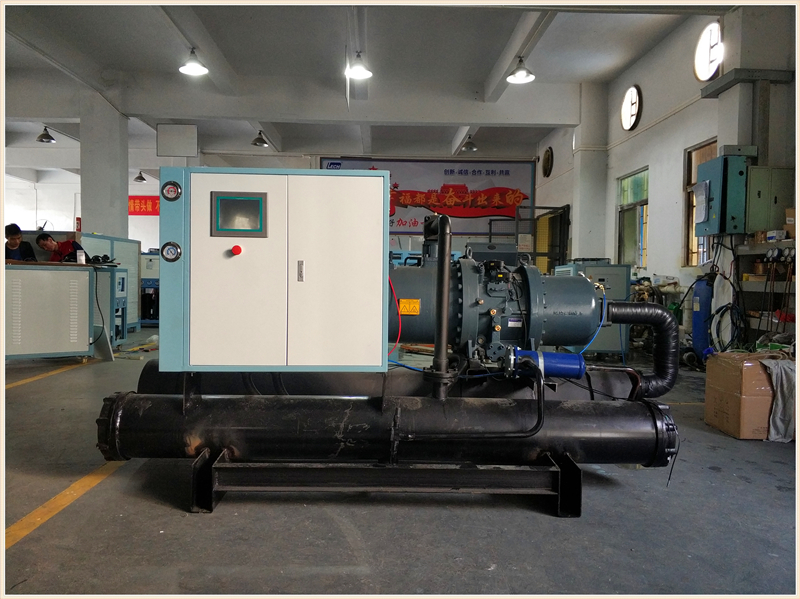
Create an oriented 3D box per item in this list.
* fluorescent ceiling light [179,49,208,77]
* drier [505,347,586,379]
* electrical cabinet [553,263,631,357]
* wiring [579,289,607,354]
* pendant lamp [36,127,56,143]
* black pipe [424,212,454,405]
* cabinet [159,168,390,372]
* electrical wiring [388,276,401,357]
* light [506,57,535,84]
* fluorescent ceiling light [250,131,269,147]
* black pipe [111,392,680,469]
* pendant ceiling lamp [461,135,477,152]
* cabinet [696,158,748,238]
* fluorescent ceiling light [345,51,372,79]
[{"bbox_3d":[-2.680,-3.095,8.100,0.375,0.335,0.375,1,2,0],"label":"fluorescent ceiling light"},{"bbox_3d":[0.635,0.279,2.720,0.350,0.140,0.140,1,2,0],"label":"drier"},{"bbox_3d":[2.410,0.100,7.850,0.640,1.090,0.920,1,2,0],"label":"electrical cabinet"},{"bbox_3d":[0.875,0.100,2.830,0.120,0.295,0.100,1,0,0],"label":"wiring"},{"bbox_3d":[-7.143,-3.342,12.600,0.385,0.295,0.385,1,0,-3],"label":"pendant lamp"},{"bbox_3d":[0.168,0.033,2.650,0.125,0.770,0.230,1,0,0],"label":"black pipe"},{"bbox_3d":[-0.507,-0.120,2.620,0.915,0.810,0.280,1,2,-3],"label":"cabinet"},{"bbox_3d":[-0.025,0.073,2.650,0.060,0.350,0.070,1,2,0],"label":"electrical wiring"},{"bbox_3d":[1.676,-3.210,8.650,0.390,0.305,0.390,1,0,-3],"label":"light"},{"bbox_3d":[-2.874,-3.319,12.800,0.385,0.295,0.385,1,0,-3],"label":"fluorescent ceiling light"},{"bbox_3d":[-0.047,0.540,2.600,2.300,0.285,0.285,1,0,-1],"label":"black pipe"},{"bbox_3d":[1.445,-3.270,13.000,0.350,0.330,0.350,1,2,0],"label":"pendant ceiling lamp"},{"bbox_3d":[3.527,-1.095,6.910,0.260,0.830,0.620,1,0,-3],"label":"cabinet"},{"bbox_3d":[-0.565,-3.245,8.550,0.385,0.305,0.385,1,0,-3],"label":"fluorescent ceiling light"}]

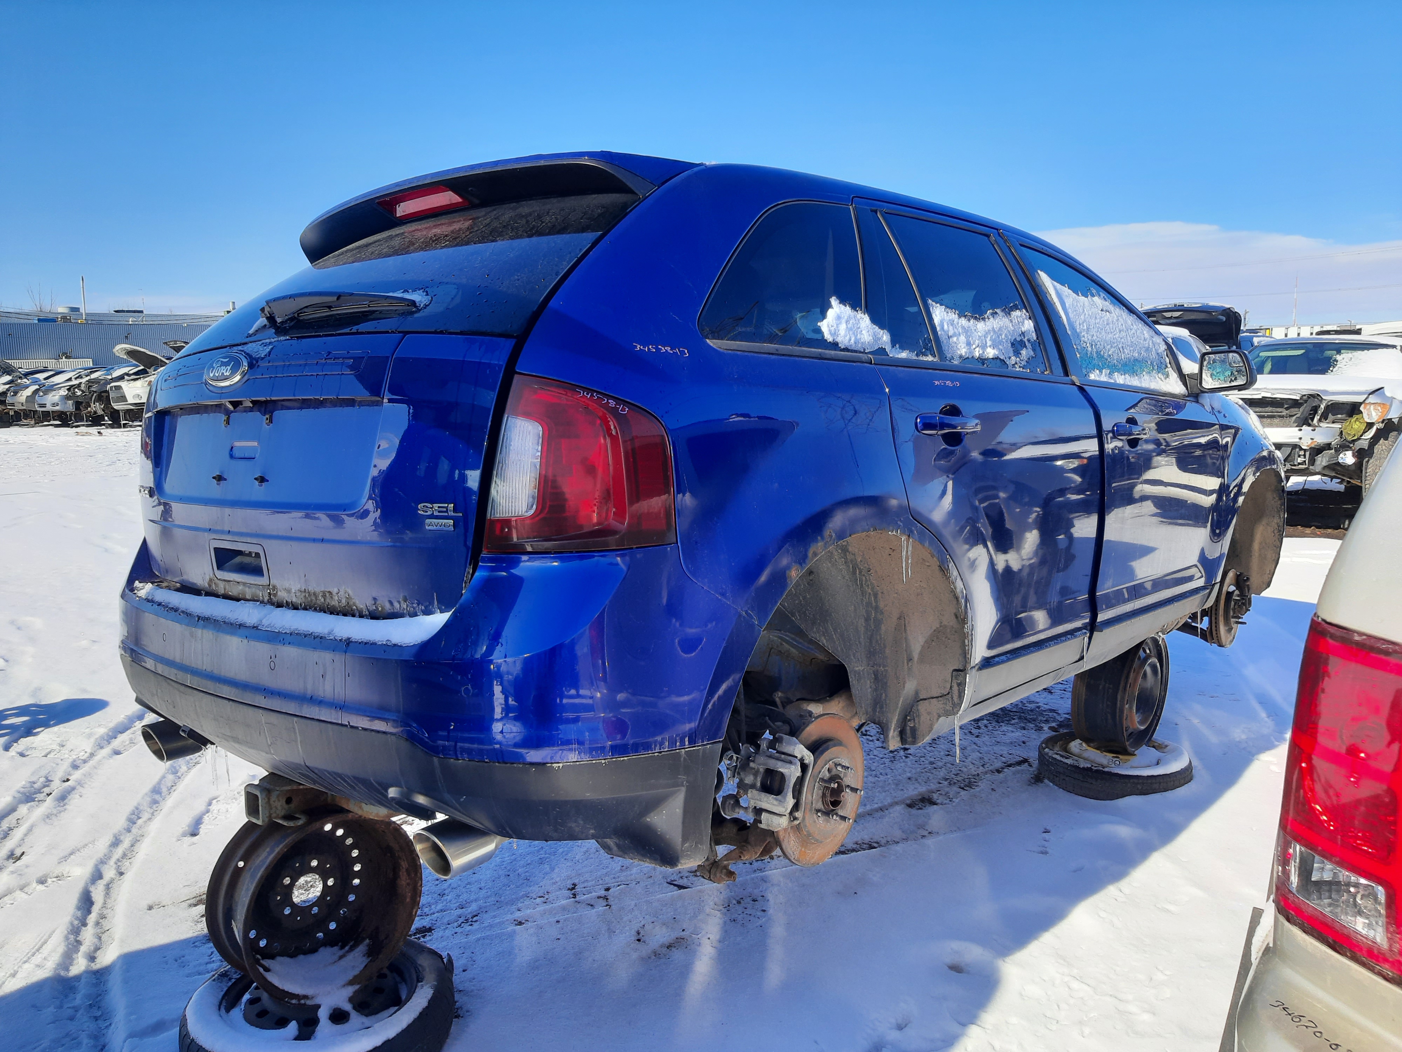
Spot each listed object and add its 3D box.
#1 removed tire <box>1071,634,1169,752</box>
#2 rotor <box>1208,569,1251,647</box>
[{"bbox_3d":[1.493,0.574,3.736,0.185,0.430,0.430,10,12,41],"label":"removed tire"},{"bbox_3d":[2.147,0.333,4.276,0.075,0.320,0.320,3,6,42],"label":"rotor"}]

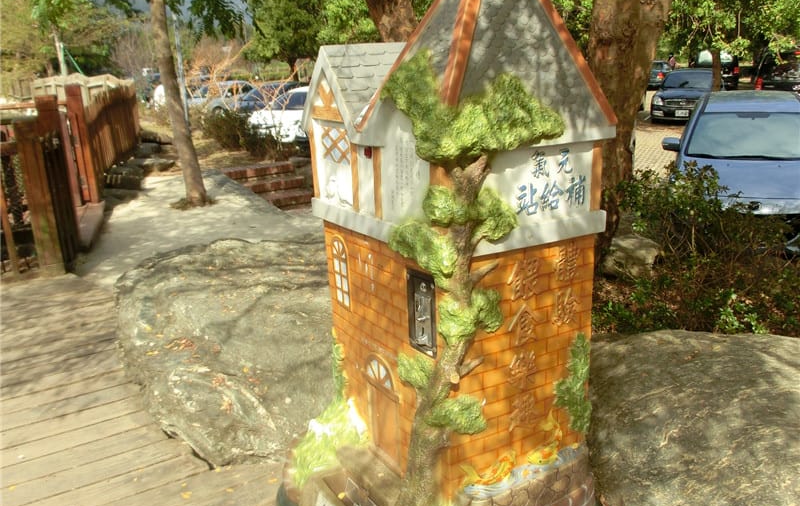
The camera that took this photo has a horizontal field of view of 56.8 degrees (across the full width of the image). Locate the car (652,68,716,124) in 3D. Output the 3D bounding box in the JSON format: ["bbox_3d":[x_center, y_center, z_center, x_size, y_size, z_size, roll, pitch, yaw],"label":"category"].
[{"bbox_3d":[8.694,-4.865,22.200,1.760,1.470,4.700,4,18,23],"label":"car"}]

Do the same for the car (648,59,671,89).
[{"bbox_3d":[14.892,-10.354,43.000,1.720,1.470,4.300,6,18,27],"label":"car"}]

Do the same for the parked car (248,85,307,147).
[{"bbox_3d":[-2.340,-3.840,20.400,1.720,1.460,4.400,3,17,18],"label":"parked car"}]

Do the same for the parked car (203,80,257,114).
[{"bbox_3d":[-6.640,-5.610,27.700,1.730,1.460,4.500,3,17,19],"label":"parked car"}]

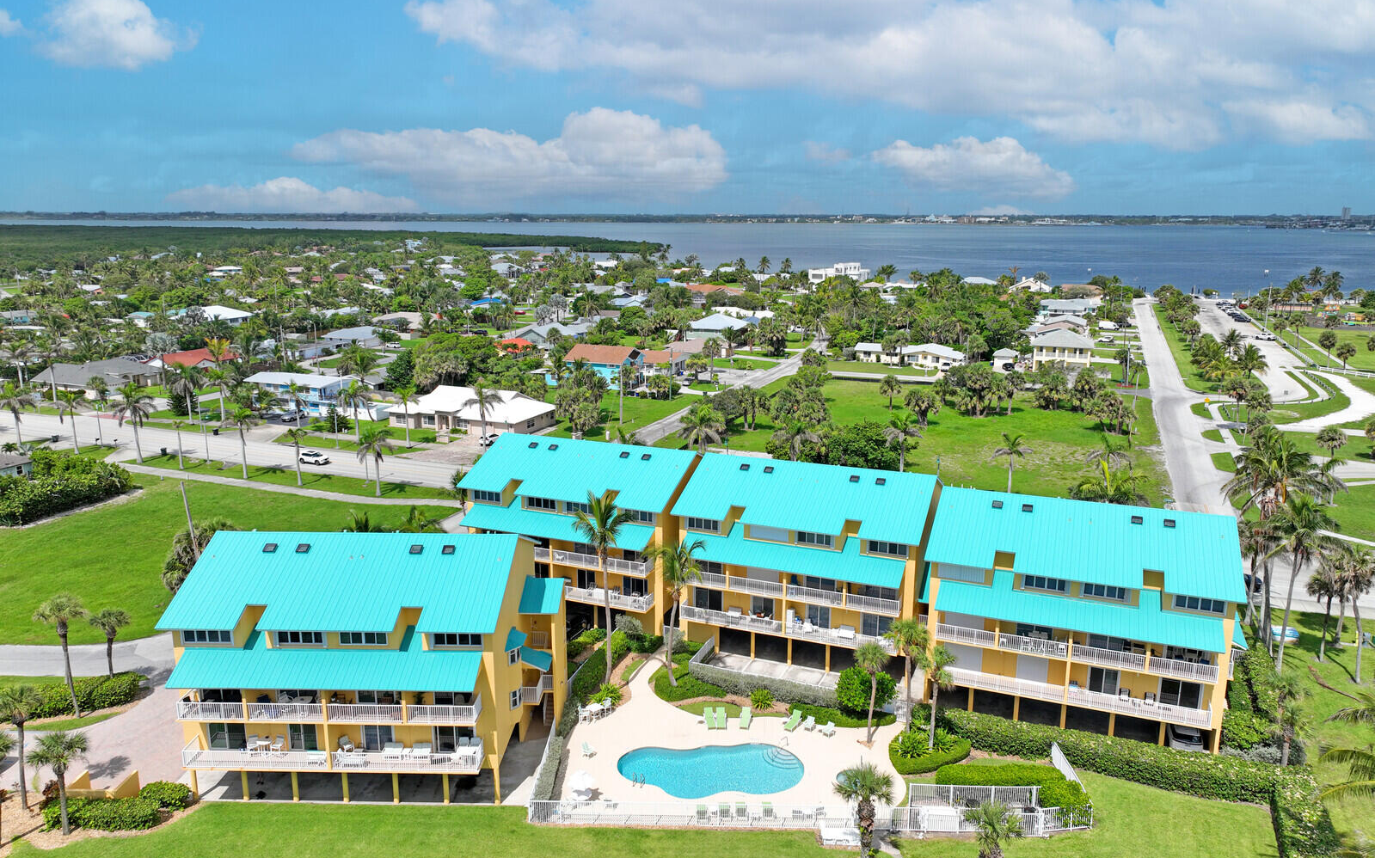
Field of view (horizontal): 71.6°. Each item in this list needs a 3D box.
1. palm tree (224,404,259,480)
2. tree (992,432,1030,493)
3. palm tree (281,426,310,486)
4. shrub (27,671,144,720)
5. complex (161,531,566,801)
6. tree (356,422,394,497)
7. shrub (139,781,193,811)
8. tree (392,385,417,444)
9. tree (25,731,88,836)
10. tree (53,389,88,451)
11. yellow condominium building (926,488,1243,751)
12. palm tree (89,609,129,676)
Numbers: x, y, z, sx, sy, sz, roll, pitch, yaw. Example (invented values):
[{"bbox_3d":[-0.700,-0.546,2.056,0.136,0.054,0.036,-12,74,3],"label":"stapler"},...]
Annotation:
[{"bbox_3d":[-58.317,1.751,125.181,4.491,9.984,4.491,0,13,0],"label":"palm tree"},{"bbox_3d":[37.415,5.096,110.925,4.351,9.745,4.351,0,13,0],"label":"tree"},{"bbox_3d":[-49.258,3.509,120.259,3.500,7.500,3.500,0,13,0],"label":"palm tree"},{"bbox_3d":[-42.115,18.627,66.815,6.900,1.200,3.000,-4,13,-18],"label":"shrub"},{"bbox_3d":[-18.848,13.619,60.052,20.890,14.470,16.120,0,13,1],"label":"complex"},{"bbox_3d":[-37.759,3.797,115.704,4.500,9.000,4.500,0,13,0],"label":"tree"},{"bbox_3d":[-30.101,21.280,55.419,3.000,1.050,1.800,0,13,0],"label":"shrub"},{"bbox_3d":[-41.246,-1.782,139.665,3.600,9.300,3.600,0,13,0],"label":"tree"},{"bbox_3d":[-32.696,18.619,49.889,2.707,5.852,2.707,-9,16,-35],"label":"tree"},{"bbox_3d":[-83.459,-0.904,129.533,3.919,8.765,3.919,-8,15,-33],"label":"tree"},{"bbox_3d":[26.147,11.551,64.615,18.076,13.497,15.203,5,14,21],"label":"yellow condominium building"},{"bbox_3d":[-41.237,15.843,68.500,2.800,6.300,2.800,0,13,0],"label":"palm tree"}]

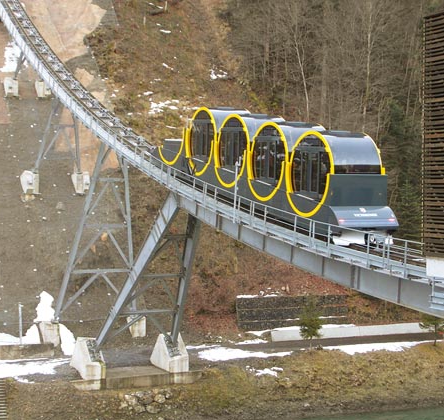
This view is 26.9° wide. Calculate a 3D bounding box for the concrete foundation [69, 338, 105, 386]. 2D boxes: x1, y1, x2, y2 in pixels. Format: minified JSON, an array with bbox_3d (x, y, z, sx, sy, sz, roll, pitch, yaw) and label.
[{"bbox_3d":[-9.552,10.686,66.907,1.650,3.000,3.800,0,1,-26],"label":"concrete foundation"}]

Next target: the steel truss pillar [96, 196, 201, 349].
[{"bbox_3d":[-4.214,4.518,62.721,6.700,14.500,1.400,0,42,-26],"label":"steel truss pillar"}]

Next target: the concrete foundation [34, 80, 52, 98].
[{"bbox_3d":[-18.470,-12.370,95.541,1.400,2.000,1.700,0,1,-26],"label":"concrete foundation"}]

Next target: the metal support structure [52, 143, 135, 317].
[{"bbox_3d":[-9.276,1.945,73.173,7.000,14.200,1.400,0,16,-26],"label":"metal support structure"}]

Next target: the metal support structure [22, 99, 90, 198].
[{"bbox_3d":[-14.710,-5.641,84.362,6.400,8.900,2.200,0,19,-26],"label":"metal support structure"}]

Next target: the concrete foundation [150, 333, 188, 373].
[{"bbox_3d":[-3.932,10.527,69.067,1.650,2.750,3.700,0,1,-26],"label":"concrete foundation"}]

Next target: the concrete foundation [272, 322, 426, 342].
[{"bbox_3d":[11.681,10.915,83.068,16.000,0.870,0.450,0,1,-23],"label":"concrete foundation"}]

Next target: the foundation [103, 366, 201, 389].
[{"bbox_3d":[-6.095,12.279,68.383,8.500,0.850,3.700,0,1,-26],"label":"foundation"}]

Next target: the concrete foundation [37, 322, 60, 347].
[{"bbox_3d":[-13.579,9.827,73.278,1.400,2.100,1.500,0,1,-26],"label":"concrete foundation"}]

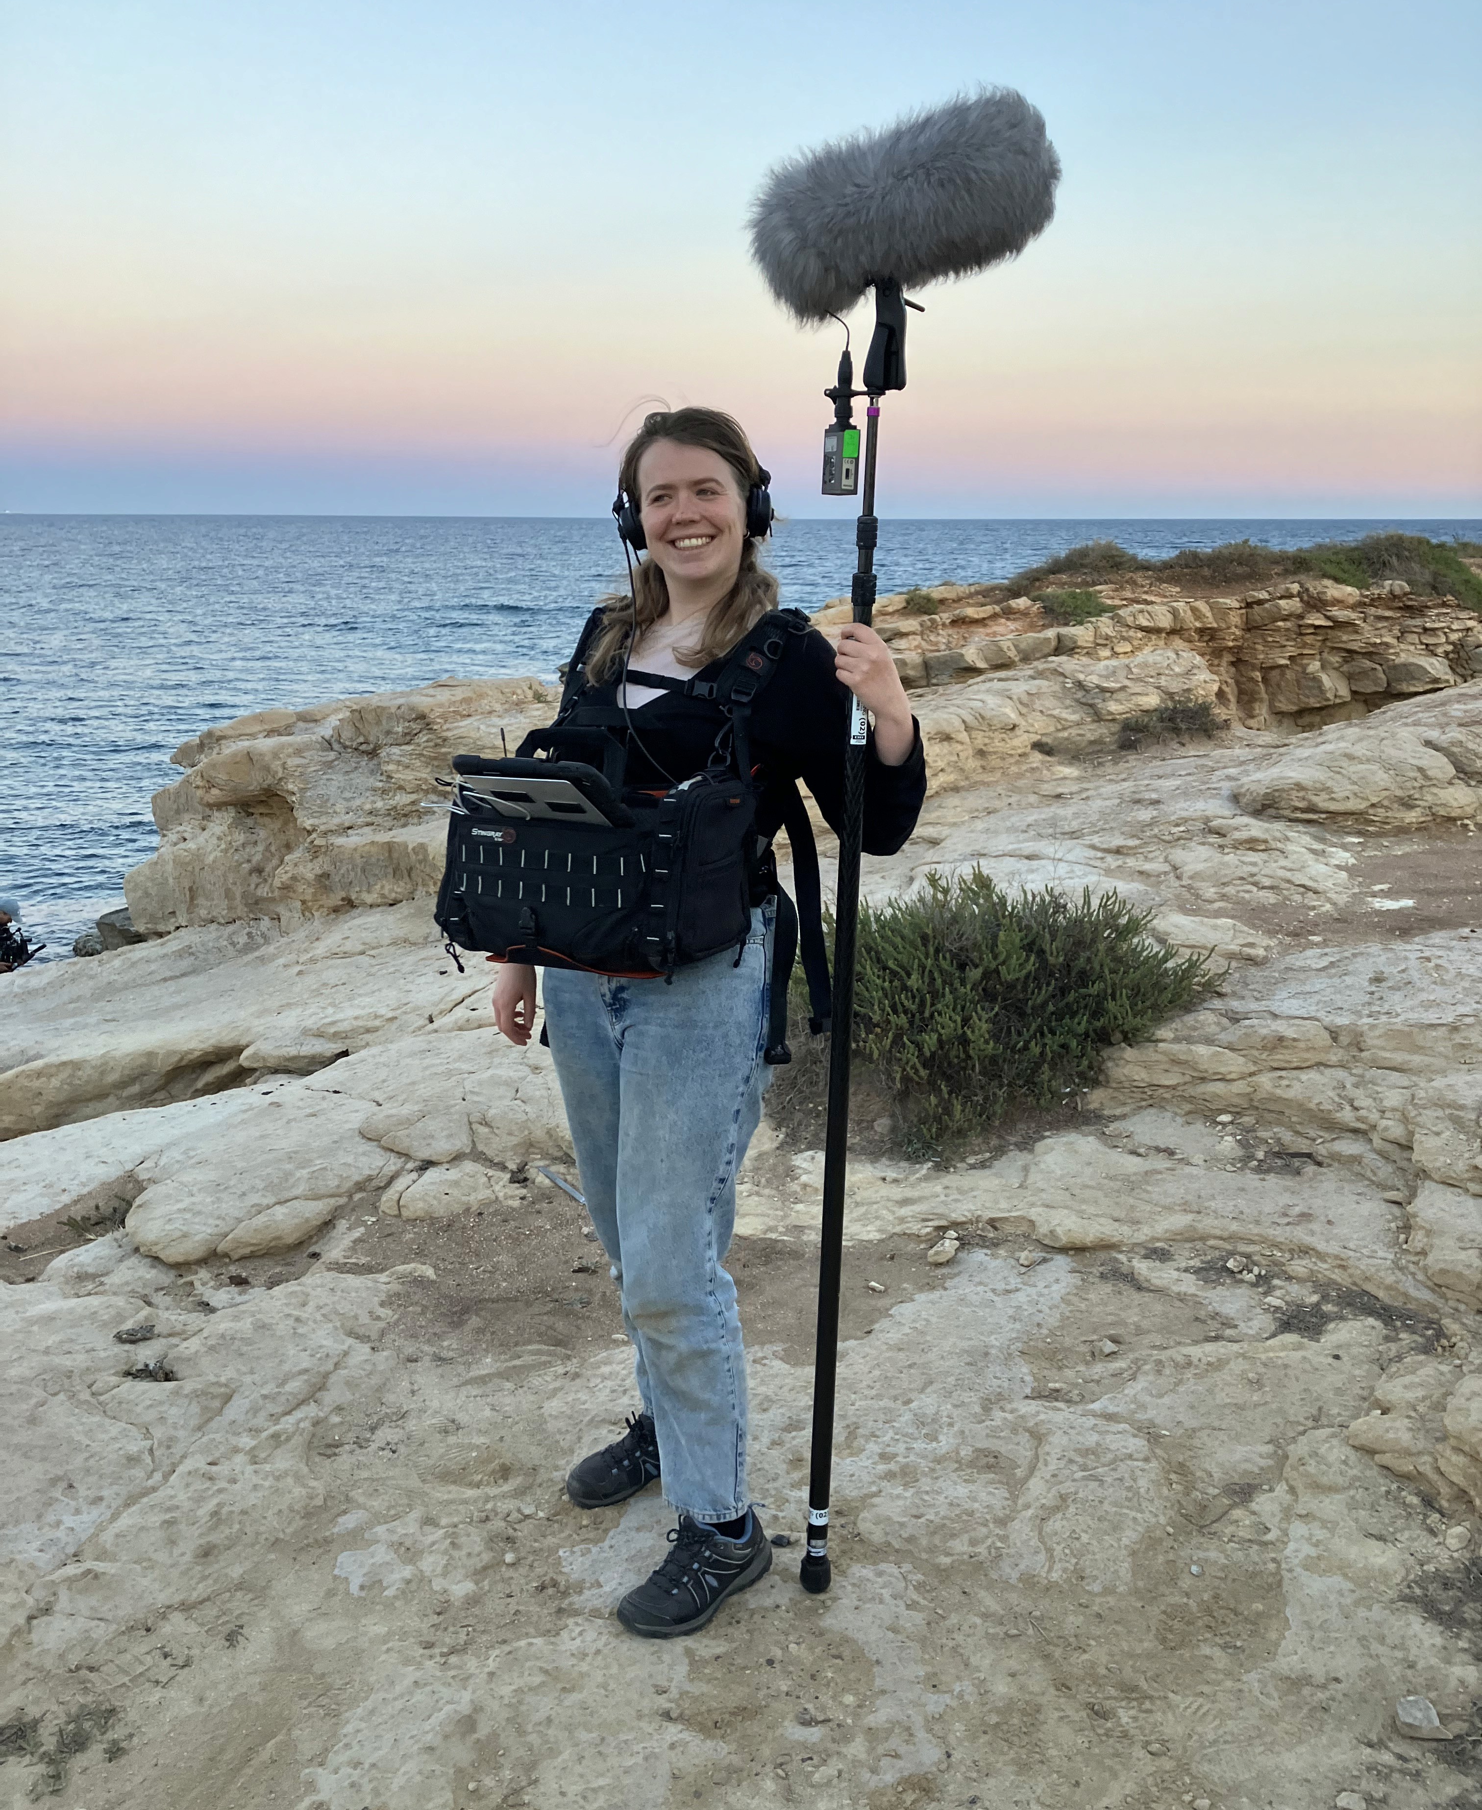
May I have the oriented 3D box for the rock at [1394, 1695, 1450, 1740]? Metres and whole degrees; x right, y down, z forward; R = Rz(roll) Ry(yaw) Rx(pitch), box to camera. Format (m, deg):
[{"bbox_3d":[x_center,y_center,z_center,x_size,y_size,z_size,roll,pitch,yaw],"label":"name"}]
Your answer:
[{"bbox_3d":[0.887,1.059,2.080,0.070,0.032,0.055,3,14,11],"label":"rock"}]

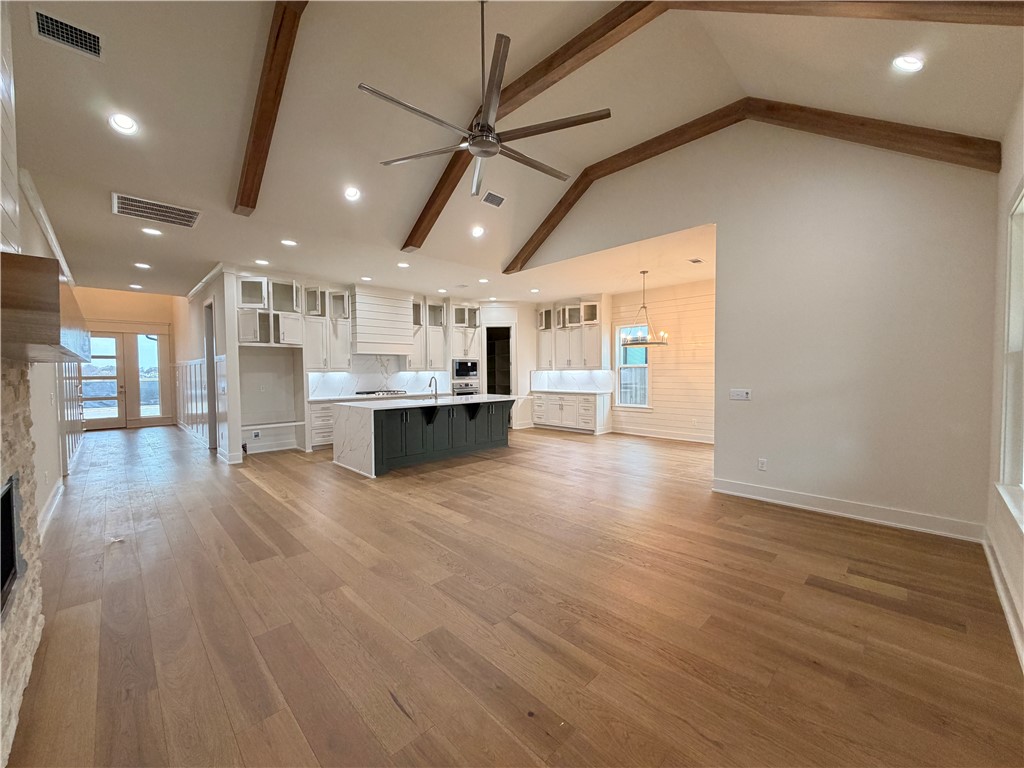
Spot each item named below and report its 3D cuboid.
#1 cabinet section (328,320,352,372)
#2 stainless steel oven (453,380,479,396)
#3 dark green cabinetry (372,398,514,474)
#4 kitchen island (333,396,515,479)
[{"bbox_3d":[-3.417,-0.740,8.063,0.475,1.003,0.340,-2,3,-44],"label":"cabinet section"},{"bbox_3d":[-1.225,0.328,9.752,0.760,0.710,0.580,-2,2,-44],"label":"stainless steel oven"},{"bbox_3d":[-1.321,0.750,6.955,2.744,0.875,1.078,-2,3,-44],"label":"dark green cabinetry"},{"bbox_3d":[-1.159,0.728,7.014,3.157,0.914,1.344,-2,3,-44],"label":"kitchen island"}]

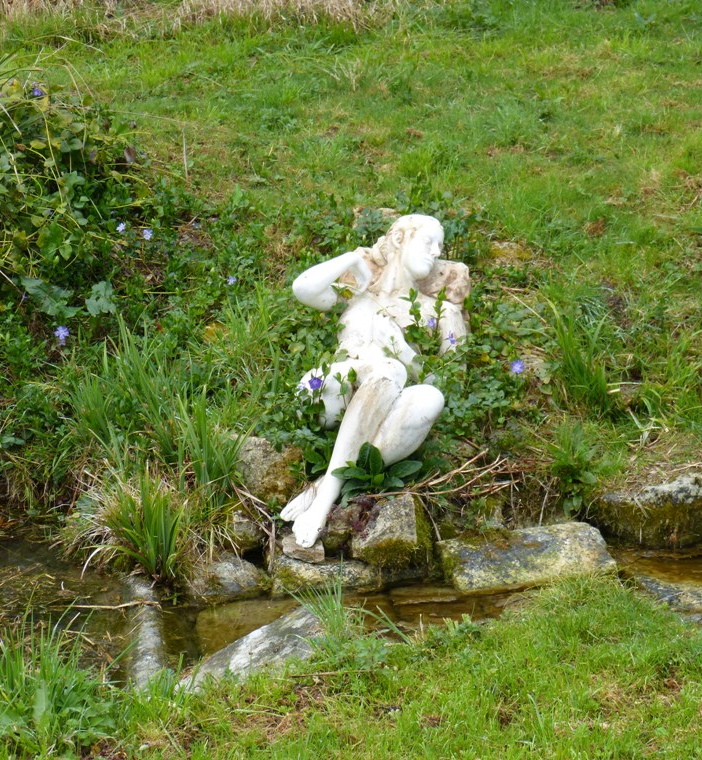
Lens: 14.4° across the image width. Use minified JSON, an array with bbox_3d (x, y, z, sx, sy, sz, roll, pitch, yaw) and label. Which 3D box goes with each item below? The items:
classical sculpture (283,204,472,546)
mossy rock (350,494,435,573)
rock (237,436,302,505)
[{"bbox_3d":[0.092,-0.021,8.900,0.570,0.900,0.850,2,11,13],"label":"classical sculpture"},{"bbox_3d":[0.126,0.467,8.600,0.220,0.200,0.210,3,11,14],"label":"mossy rock"},{"bbox_3d":[-0.258,0.287,8.850,0.220,0.200,0.200,0,10,0],"label":"rock"}]

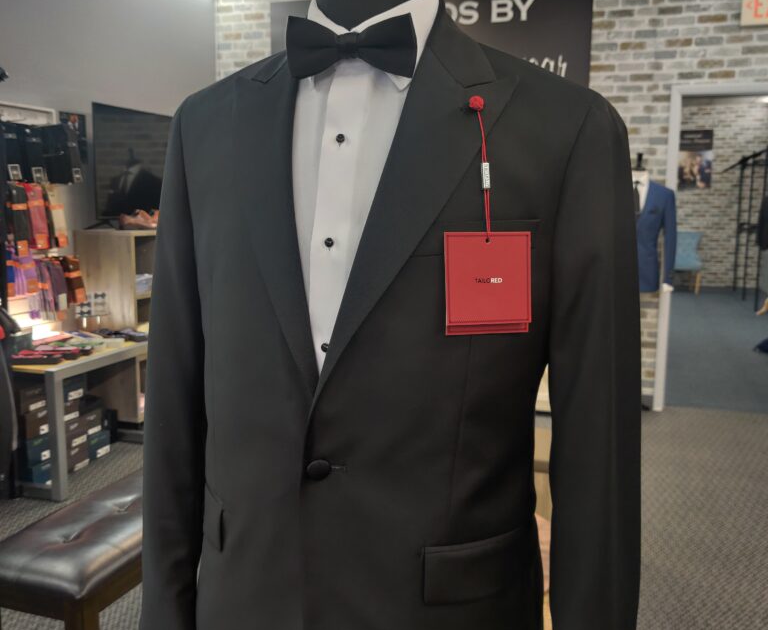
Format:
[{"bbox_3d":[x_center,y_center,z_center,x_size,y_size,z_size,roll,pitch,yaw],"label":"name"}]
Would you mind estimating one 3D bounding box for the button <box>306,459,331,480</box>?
[{"bbox_3d":[-0.061,0.145,0.743,0.021,0.019,0.008,3,8,17],"label":"button"}]

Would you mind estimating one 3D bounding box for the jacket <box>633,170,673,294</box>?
[{"bbox_3d":[1.578,-0.513,5.005,0.480,0.710,0.280,3,8,17],"label":"jacket"}]

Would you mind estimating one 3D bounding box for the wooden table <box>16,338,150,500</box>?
[{"bbox_3d":[-1.619,0.478,4.162,0.585,0.620,0.940,3,8,17],"label":"wooden table"}]

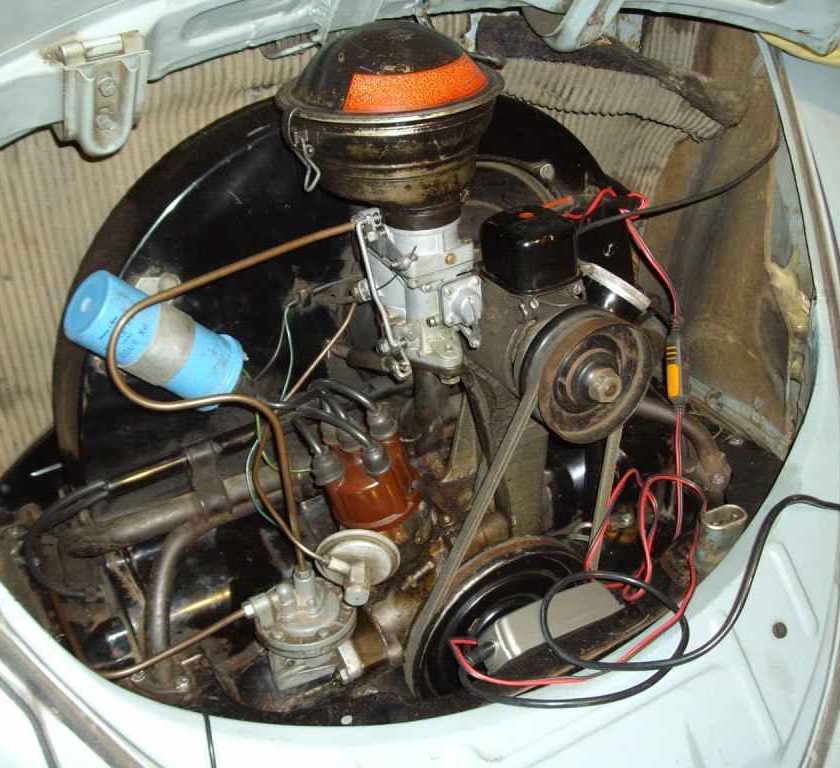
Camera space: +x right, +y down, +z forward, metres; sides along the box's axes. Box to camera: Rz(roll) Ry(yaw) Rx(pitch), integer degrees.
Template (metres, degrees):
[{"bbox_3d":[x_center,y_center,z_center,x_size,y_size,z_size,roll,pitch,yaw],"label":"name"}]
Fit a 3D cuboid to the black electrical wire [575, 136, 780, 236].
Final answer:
[{"bbox_3d":[0.241,-0.171,0.965,0.255,0.045,0.045,-26,38,-29],"label":"black electrical wire"}]

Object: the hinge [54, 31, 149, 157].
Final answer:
[{"bbox_3d":[-0.224,-0.203,0.750,0.062,0.115,0.035,-21,78,-23],"label":"hinge"}]

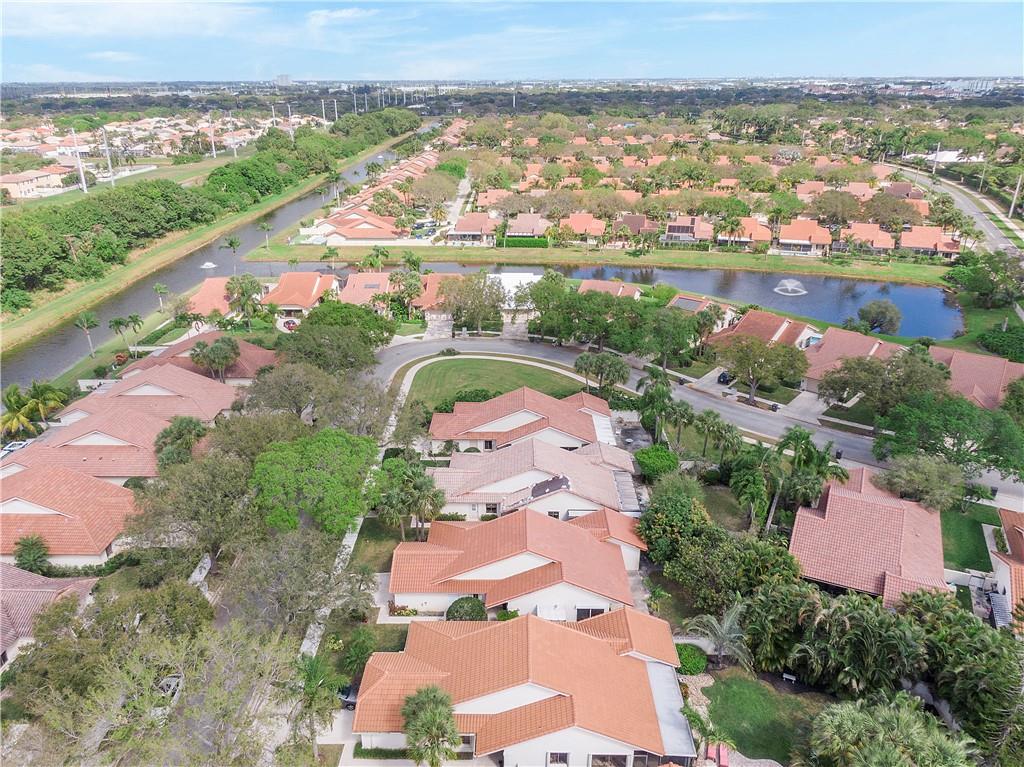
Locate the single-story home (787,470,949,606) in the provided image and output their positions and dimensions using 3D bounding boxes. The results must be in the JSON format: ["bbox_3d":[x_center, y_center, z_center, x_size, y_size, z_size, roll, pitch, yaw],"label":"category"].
[{"bbox_3d":[35.310,14.711,70.303,13.398,6.200,23.646,10,25,23],"label":"single-story home"}]

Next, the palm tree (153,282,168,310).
[{"bbox_3d":[-73.680,-18.124,149.652,3.382,6.346,3.382,0,23,0],"label":"palm tree"}]

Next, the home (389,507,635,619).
[{"bbox_3d":[0.981,16.149,66.836,23.800,6.600,13.100,0,23,0],"label":"home"}]

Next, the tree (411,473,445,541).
[{"bbox_3d":[-8.736,12.893,72.763,3.800,8.000,3.800,0,23,0],"label":"tree"}]

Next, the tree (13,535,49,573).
[{"bbox_3d":[-45.106,16.366,66.606,3.000,4.700,3.000,0,23,0],"label":"tree"}]

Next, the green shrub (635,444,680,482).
[{"bbox_3d":[17.275,9.014,84.051,5.200,3.800,5.000,0,23,0],"label":"green shrub"}]

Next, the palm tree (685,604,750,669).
[{"bbox_3d":[16.549,20.765,57.187,5.577,5.585,5.577,0,23,0],"label":"palm tree"}]

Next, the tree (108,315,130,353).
[{"bbox_3d":[-68.605,-8.125,124.929,3.666,7.422,3.666,0,23,0],"label":"tree"}]

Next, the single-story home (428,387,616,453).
[{"bbox_3d":[1.425,4.655,91.338,23.200,6.200,12.900,0,23,0],"label":"single-story home"}]

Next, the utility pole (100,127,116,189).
[{"bbox_3d":[-175.884,-98.649,309.444,0.900,25.200,0.900,0,23,0],"label":"utility pole"}]

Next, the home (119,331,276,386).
[{"bbox_3d":[-49.871,-3.997,114.504,22.300,6.500,13.400,0,23,0],"label":"home"}]

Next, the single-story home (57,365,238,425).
[{"bbox_3d":[-50.136,2.512,99.830,23.730,6.100,13.230,0,23,0],"label":"single-story home"}]

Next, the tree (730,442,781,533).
[{"bbox_3d":[24.749,11.038,73.894,4.666,10.212,4.666,0,23,0],"label":"tree"}]

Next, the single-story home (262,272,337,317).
[{"bbox_3d":[-44.621,-20.487,153.363,13.440,6.100,23.520,0,23,0],"label":"single-story home"}]

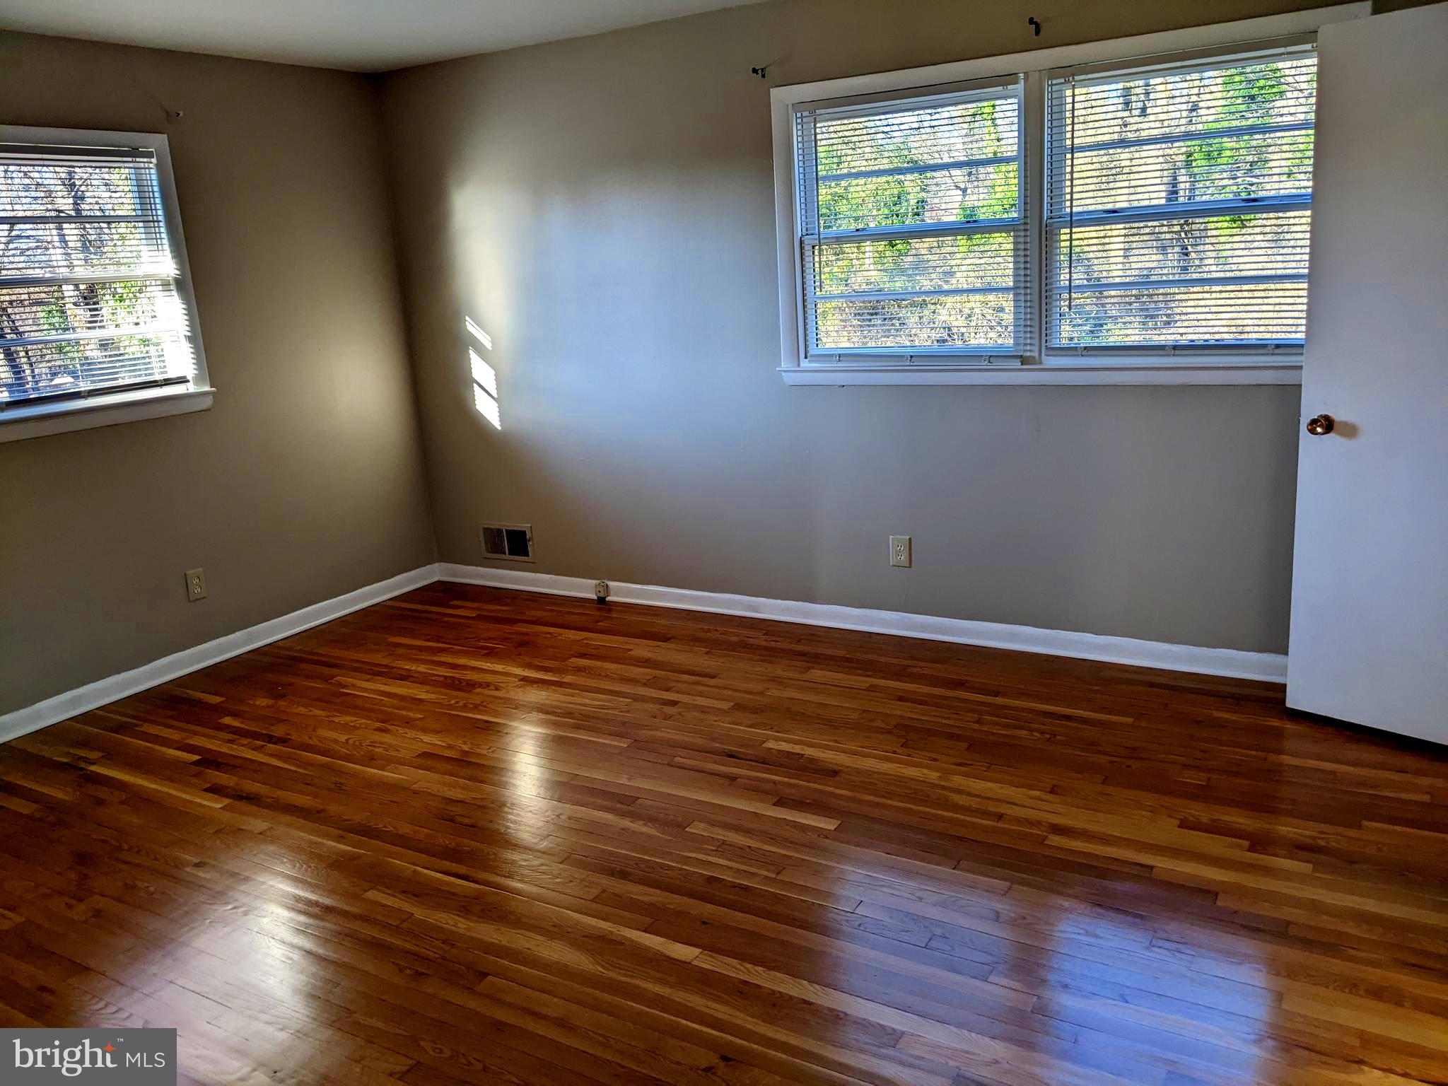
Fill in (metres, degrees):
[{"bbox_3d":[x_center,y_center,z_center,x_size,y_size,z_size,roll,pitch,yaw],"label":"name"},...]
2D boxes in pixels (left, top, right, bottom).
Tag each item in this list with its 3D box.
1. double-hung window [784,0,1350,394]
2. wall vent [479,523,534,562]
[{"bbox_3d":[1.061,-1.108,3.922,1.986,1.110,0.100,5,16,30],"label":"double-hung window"},{"bbox_3d":[-1.061,0.000,5.492,0.335,0.184,0.025,5,16,30],"label":"wall vent"}]

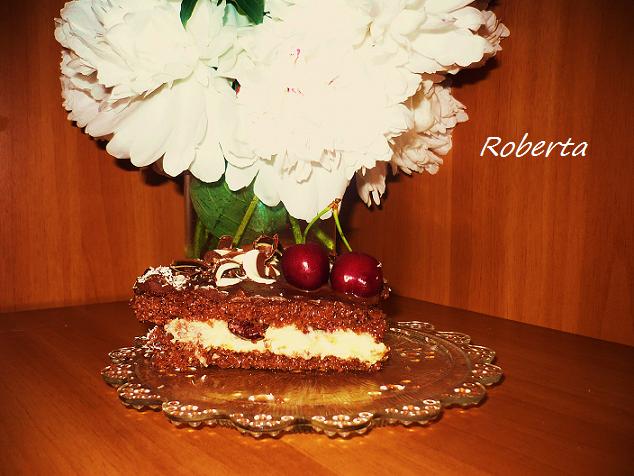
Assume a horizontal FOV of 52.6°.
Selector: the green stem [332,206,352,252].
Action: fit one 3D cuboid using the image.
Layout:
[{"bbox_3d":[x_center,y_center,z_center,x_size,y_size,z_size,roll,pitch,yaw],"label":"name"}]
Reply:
[{"bbox_3d":[0.013,-0.005,0.328,0.011,0.025,0.008,1,7,8],"label":"green stem"}]

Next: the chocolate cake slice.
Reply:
[{"bbox_3d":[-0.025,0.032,0.338,0.126,0.061,0.056,1,7,6],"label":"chocolate cake slice"}]

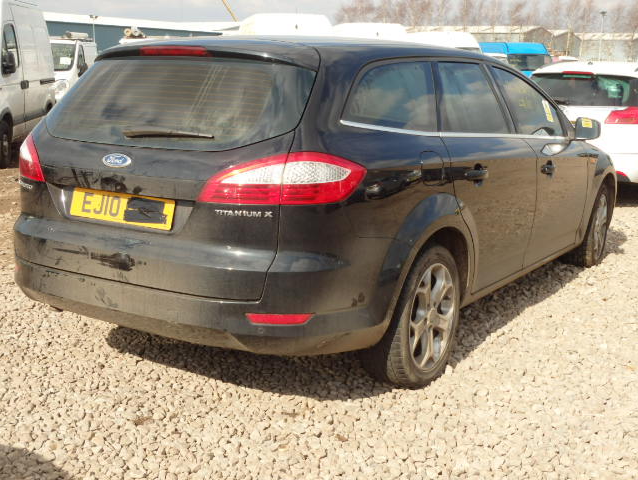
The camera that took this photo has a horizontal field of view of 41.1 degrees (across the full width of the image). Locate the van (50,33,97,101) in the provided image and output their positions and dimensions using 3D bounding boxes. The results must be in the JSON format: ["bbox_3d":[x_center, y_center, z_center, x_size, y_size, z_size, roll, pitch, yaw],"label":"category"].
[{"bbox_3d":[-7.128,-4.339,22.534,1.950,2.100,4.800,-1,12,-7],"label":"van"}]

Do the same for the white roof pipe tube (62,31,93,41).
[{"bbox_3d":[-5.479,-4.663,19.400,0.420,0.190,2.100,0,11,-9],"label":"white roof pipe tube"}]

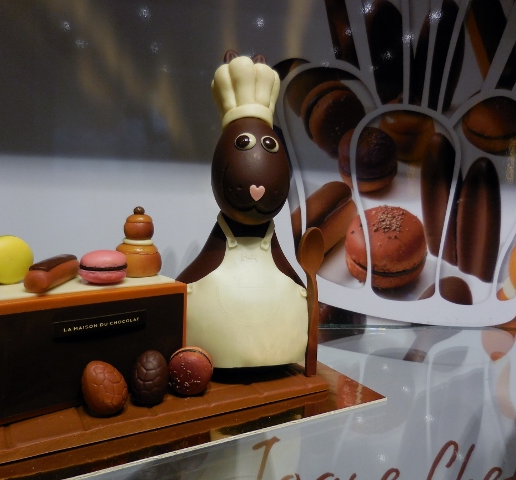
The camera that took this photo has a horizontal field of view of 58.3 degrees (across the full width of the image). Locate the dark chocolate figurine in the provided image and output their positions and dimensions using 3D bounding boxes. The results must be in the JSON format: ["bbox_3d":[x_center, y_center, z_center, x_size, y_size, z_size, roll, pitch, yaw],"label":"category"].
[{"bbox_3d":[-0.011,-0.030,0.481,0.129,0.330,0.114,0,5,-7],"label":"dark chocolate figurine"}]

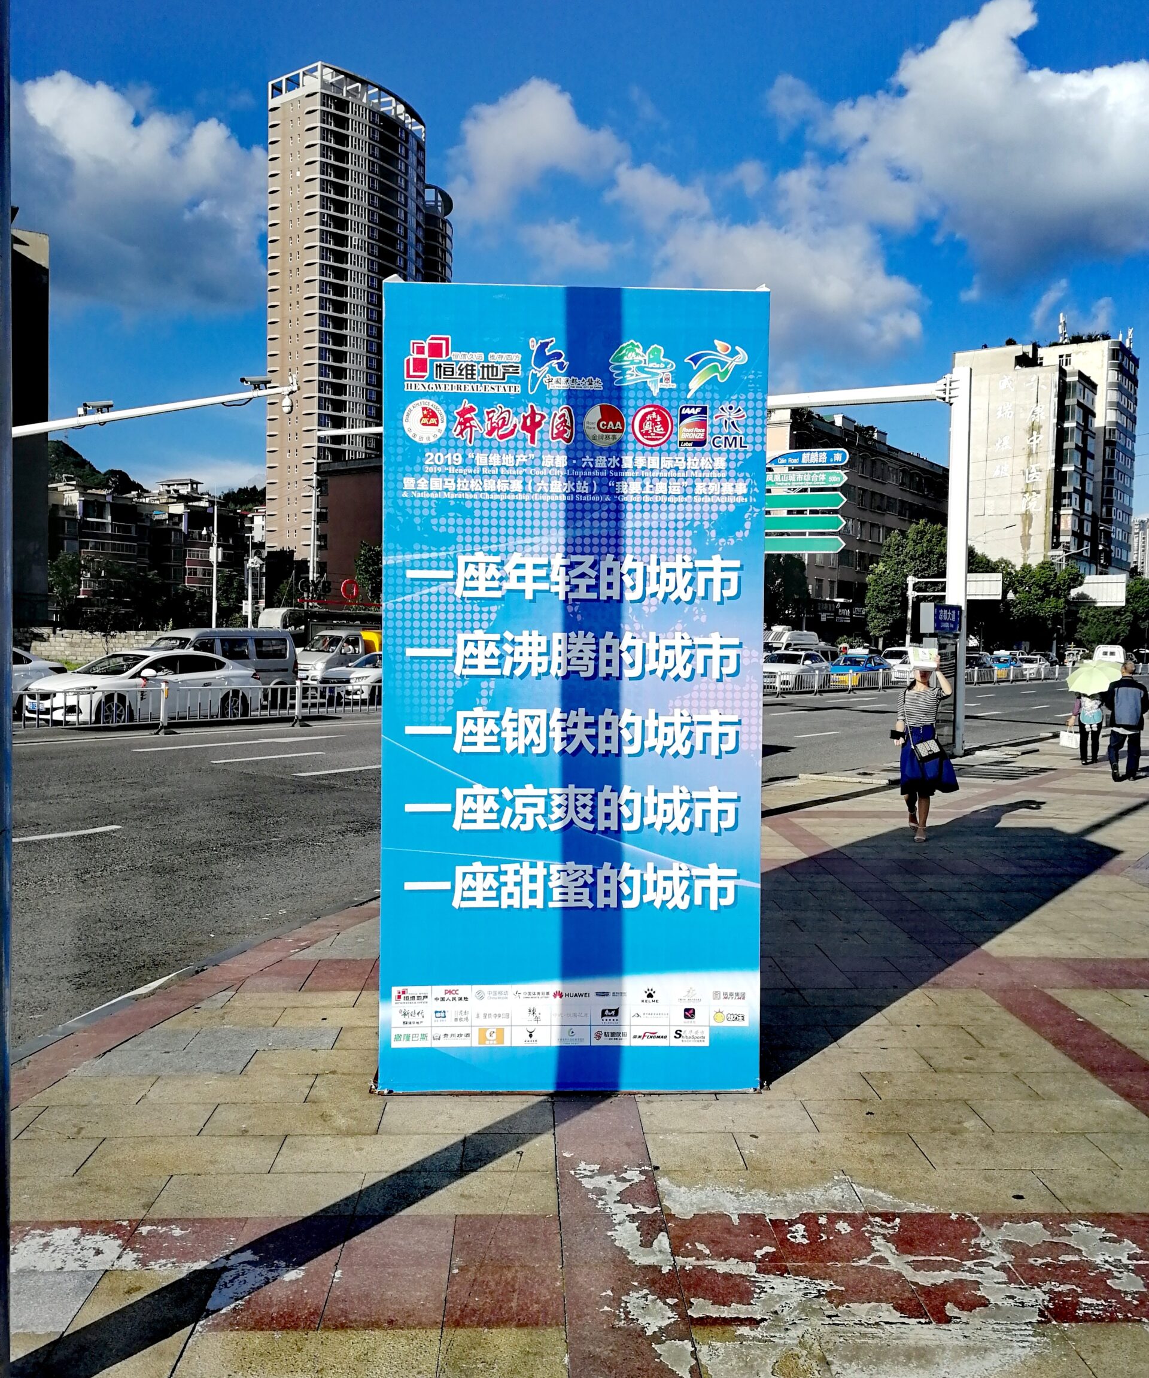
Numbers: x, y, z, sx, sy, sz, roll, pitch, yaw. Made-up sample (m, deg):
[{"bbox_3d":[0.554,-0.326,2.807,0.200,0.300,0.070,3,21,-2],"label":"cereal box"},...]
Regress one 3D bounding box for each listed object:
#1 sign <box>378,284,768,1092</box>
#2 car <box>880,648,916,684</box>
[{"bbox_3d":[0.002,0.001,5.232,1.455,3.040,1.430,1,2,0],"label":"sign"},{"bbox_3d":[17.550,-1.145,61.822,1.800,1.600,4.500,2,3,36],"label":"car"}]

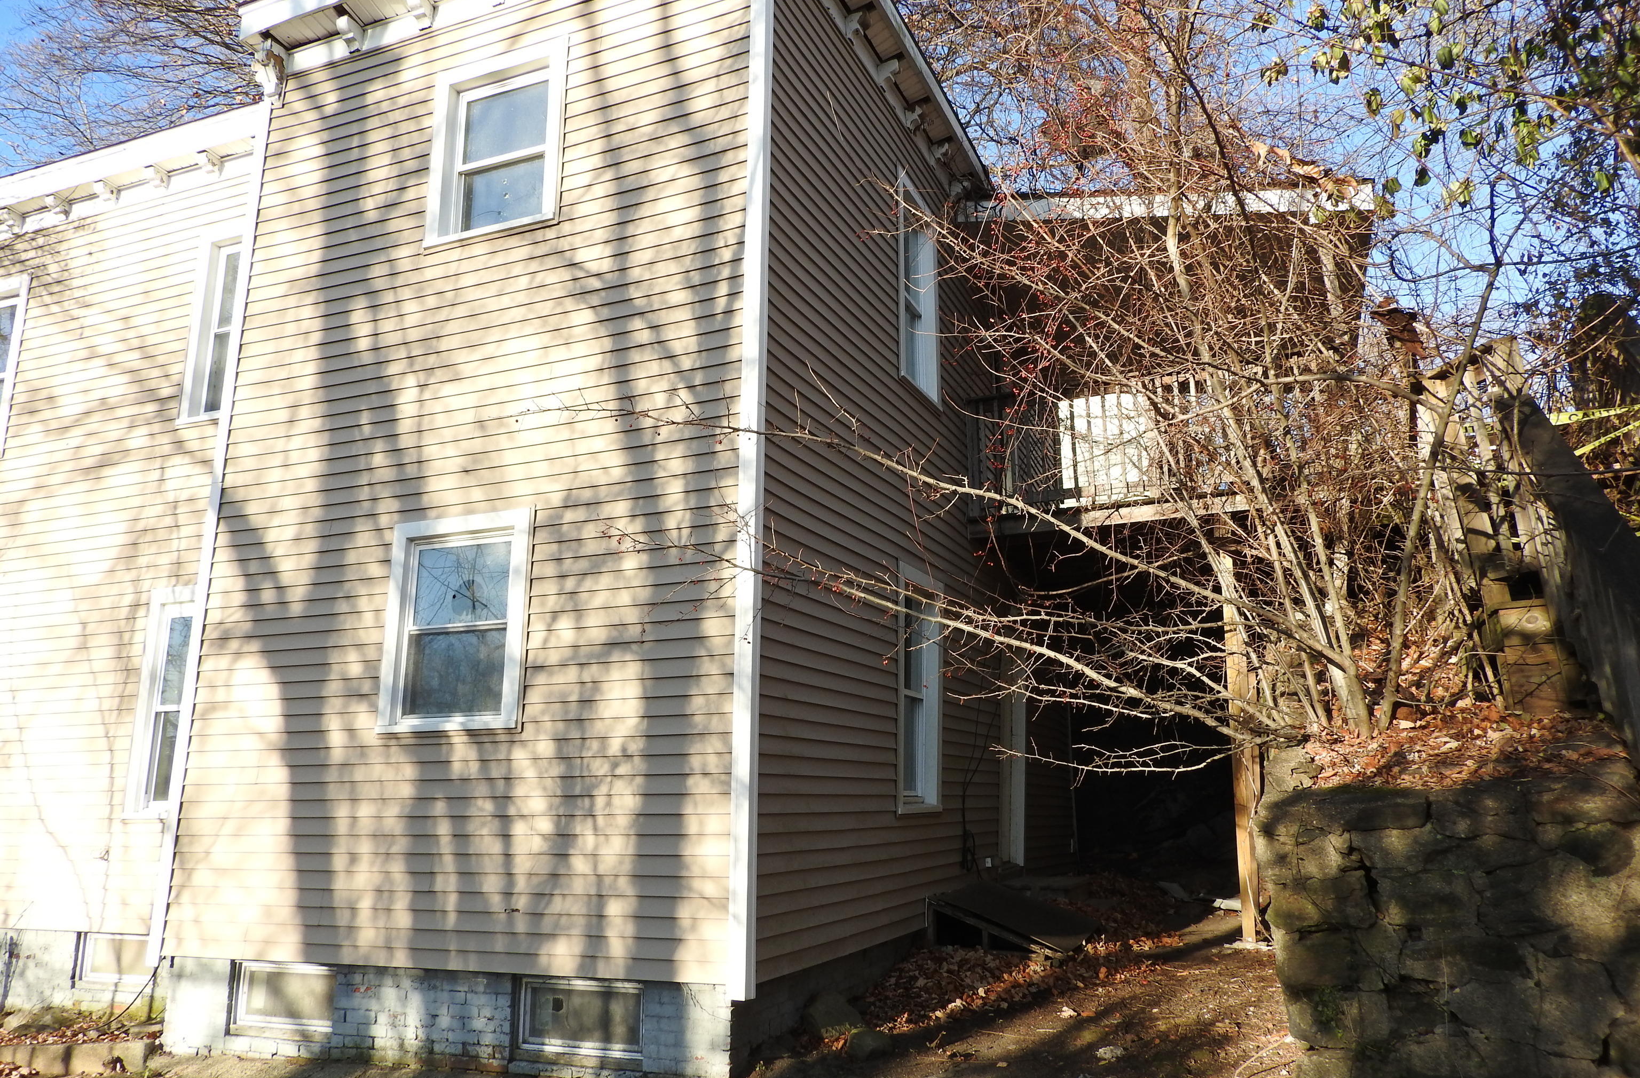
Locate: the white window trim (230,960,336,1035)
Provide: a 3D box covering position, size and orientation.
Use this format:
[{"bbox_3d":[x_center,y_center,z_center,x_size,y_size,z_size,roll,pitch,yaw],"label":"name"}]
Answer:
[{"bbox_3d":[-3.103,2.679,6.667,0.790,0.400,0.110,-5,-15,21],"label":"white window trim"}]

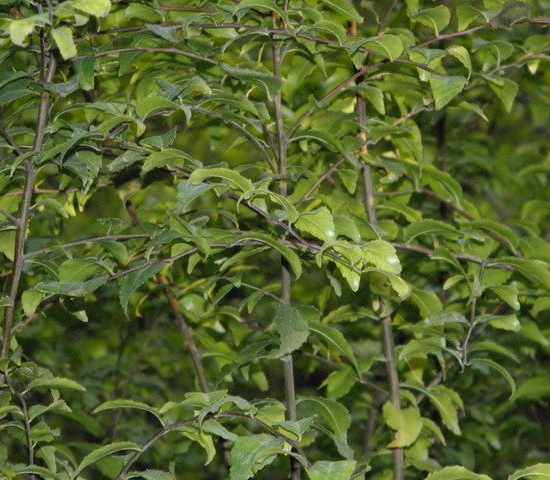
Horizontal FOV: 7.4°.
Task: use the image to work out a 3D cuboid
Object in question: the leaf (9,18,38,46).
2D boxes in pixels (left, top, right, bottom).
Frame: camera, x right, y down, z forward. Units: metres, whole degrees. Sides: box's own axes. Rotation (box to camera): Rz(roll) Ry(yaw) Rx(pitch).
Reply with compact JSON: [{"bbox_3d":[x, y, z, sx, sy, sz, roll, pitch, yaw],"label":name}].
[{"bbox_3d":[-0.245,-0.202,4.120,0.027,0.027,0.025,0,2,0],"label":"leaf"}]

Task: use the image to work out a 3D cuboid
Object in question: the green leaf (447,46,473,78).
[{"bbox_3d":[0.186,-0.179,4.280,0.024,0.032,0.025,0,2,0],"label":"green leaf"}]

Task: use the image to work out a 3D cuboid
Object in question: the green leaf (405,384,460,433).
[{"bbox_3d":[0.164,0.170,4.300,0.071,0.024,0.030,44,0,0],"label":"green leaf"}]

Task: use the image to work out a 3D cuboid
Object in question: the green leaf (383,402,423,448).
[{"bbox_3d":[0.131,0.188,4.300,0.041,0.047,0.025,0,2,0],"label":"green leaf"}]

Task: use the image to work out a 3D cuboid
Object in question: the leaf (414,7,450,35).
[{"bbox_3d":[0.160,-0.223,4.300,0.039,0.028,0.030,0,3,0],"label":"leaf"}]

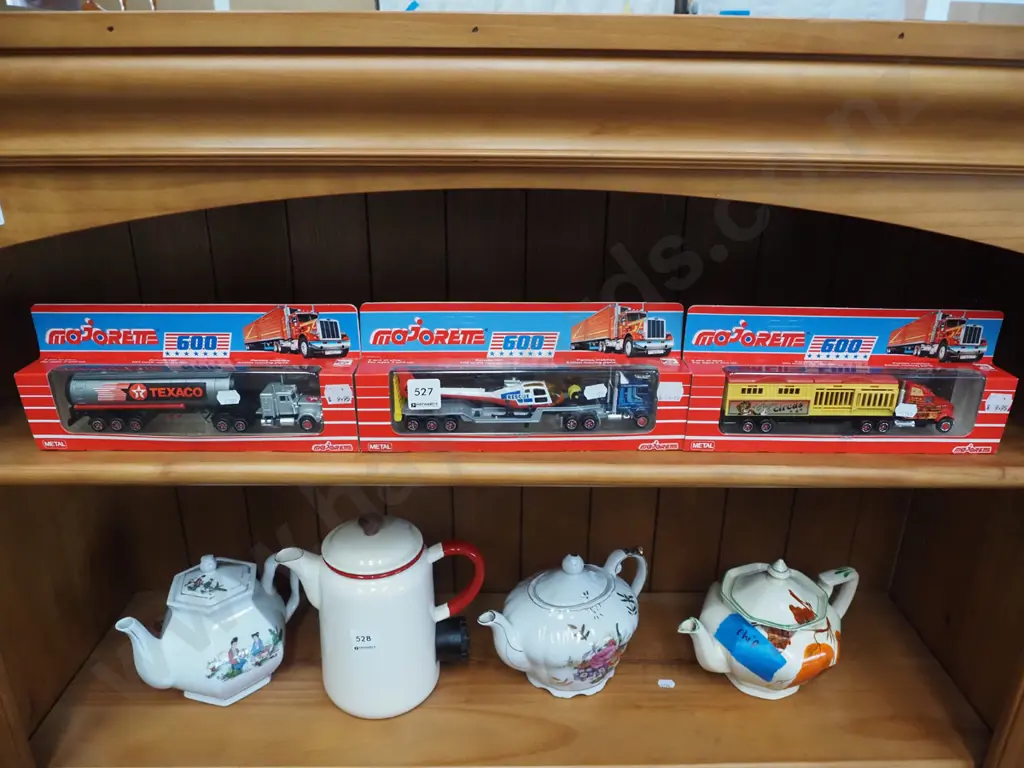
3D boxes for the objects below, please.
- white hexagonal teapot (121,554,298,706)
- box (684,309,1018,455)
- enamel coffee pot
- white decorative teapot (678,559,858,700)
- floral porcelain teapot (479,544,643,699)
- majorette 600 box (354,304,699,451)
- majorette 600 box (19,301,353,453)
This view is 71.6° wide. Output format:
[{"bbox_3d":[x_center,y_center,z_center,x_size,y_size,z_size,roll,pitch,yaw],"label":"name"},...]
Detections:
[{"bbox_3d":[-0.292,0.233,0.709,0.173,0.141,0.115,-18,28,-40],"label":"white hexagonal teapot"},{"bbox_3d":[0.255,-0.003,0.546,0.245,0.105,0.039,1,21,0],"label":"box"},{"bbox_3d":[-0.123,0.212,0.696,0.197,0.193,0.112,-5,22,-14],"label":"enamel coffee pot"},{"bbox_3d":[0.276,0.247,0.757,0.226,0.147,0.142,-8,24,-20],"label":"white decorative teapot"},{"bbox_3d":[0.060,0.244,0.762,0.201,0.146,0.143,-10,24,-24],"label":"floral porcelain teapot"},{"bbox_3d":[0.009,-0.004,0.541,0.245,0.105,0.039,0,21,-2],"label":"majorette 600 box"},{"bbox_3d":[-0.249,-0.005,0.563,0.255,0.112,0.037,0,22,-1],"label":"majorette 600 box"}]

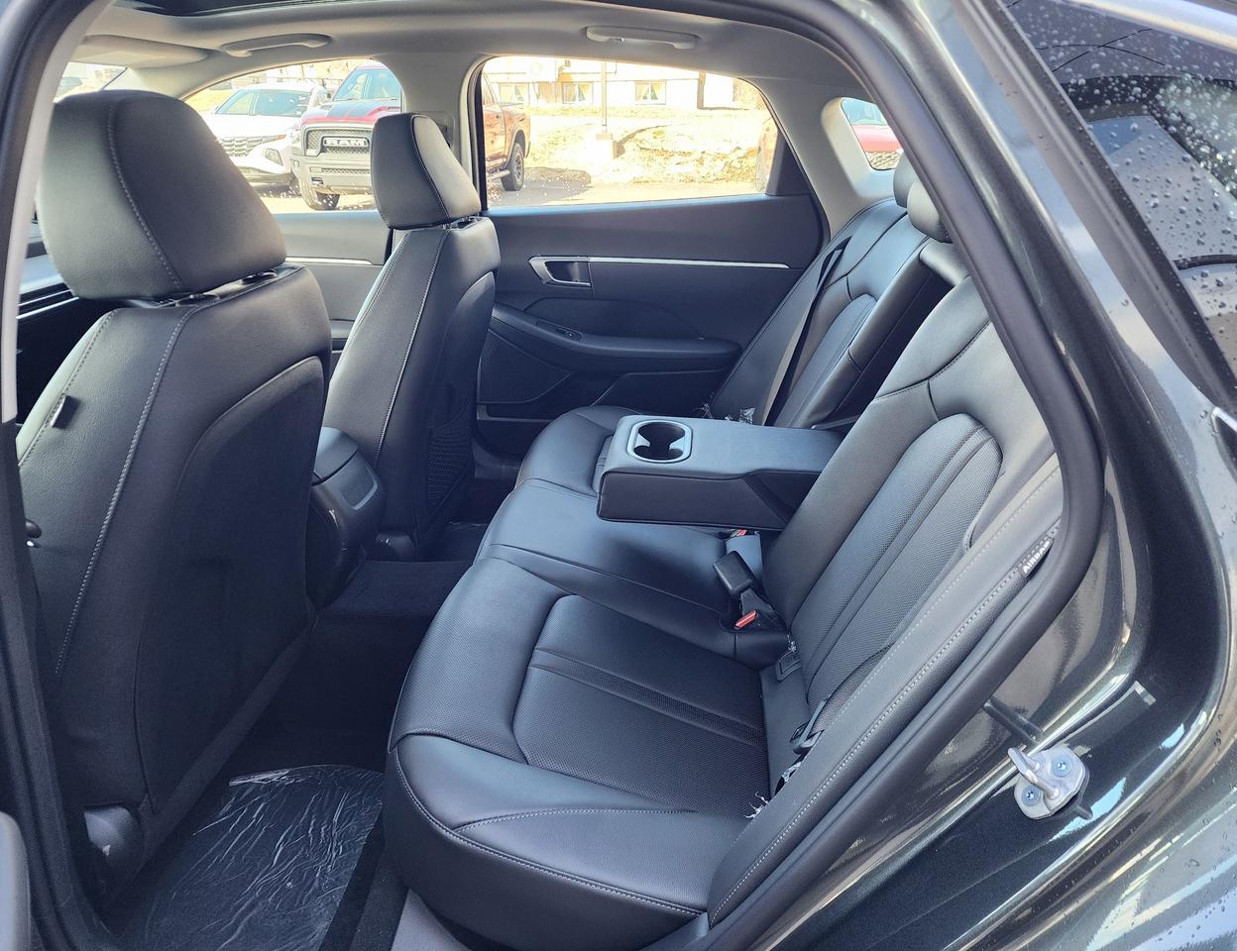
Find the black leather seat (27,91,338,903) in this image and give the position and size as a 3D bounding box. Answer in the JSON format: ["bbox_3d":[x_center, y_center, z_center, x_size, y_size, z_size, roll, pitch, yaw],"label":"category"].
[{"bbox_3d":[-0.811,-0.013,1.110,0.790,0.915,0.540,3,23,6],"label":"black leather seat"}]

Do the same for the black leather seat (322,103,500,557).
[{"bbox_3d":[-0.676,-0.293,1.789,0.790,0.915,0.540,3,23,6],"label":"black leather seat"}]

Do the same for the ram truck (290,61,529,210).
[{"bbox_3d":[-3.022,-5.399,13.305,2.080,1.960,5.820,4,23,8],"label":"ram truck"}]

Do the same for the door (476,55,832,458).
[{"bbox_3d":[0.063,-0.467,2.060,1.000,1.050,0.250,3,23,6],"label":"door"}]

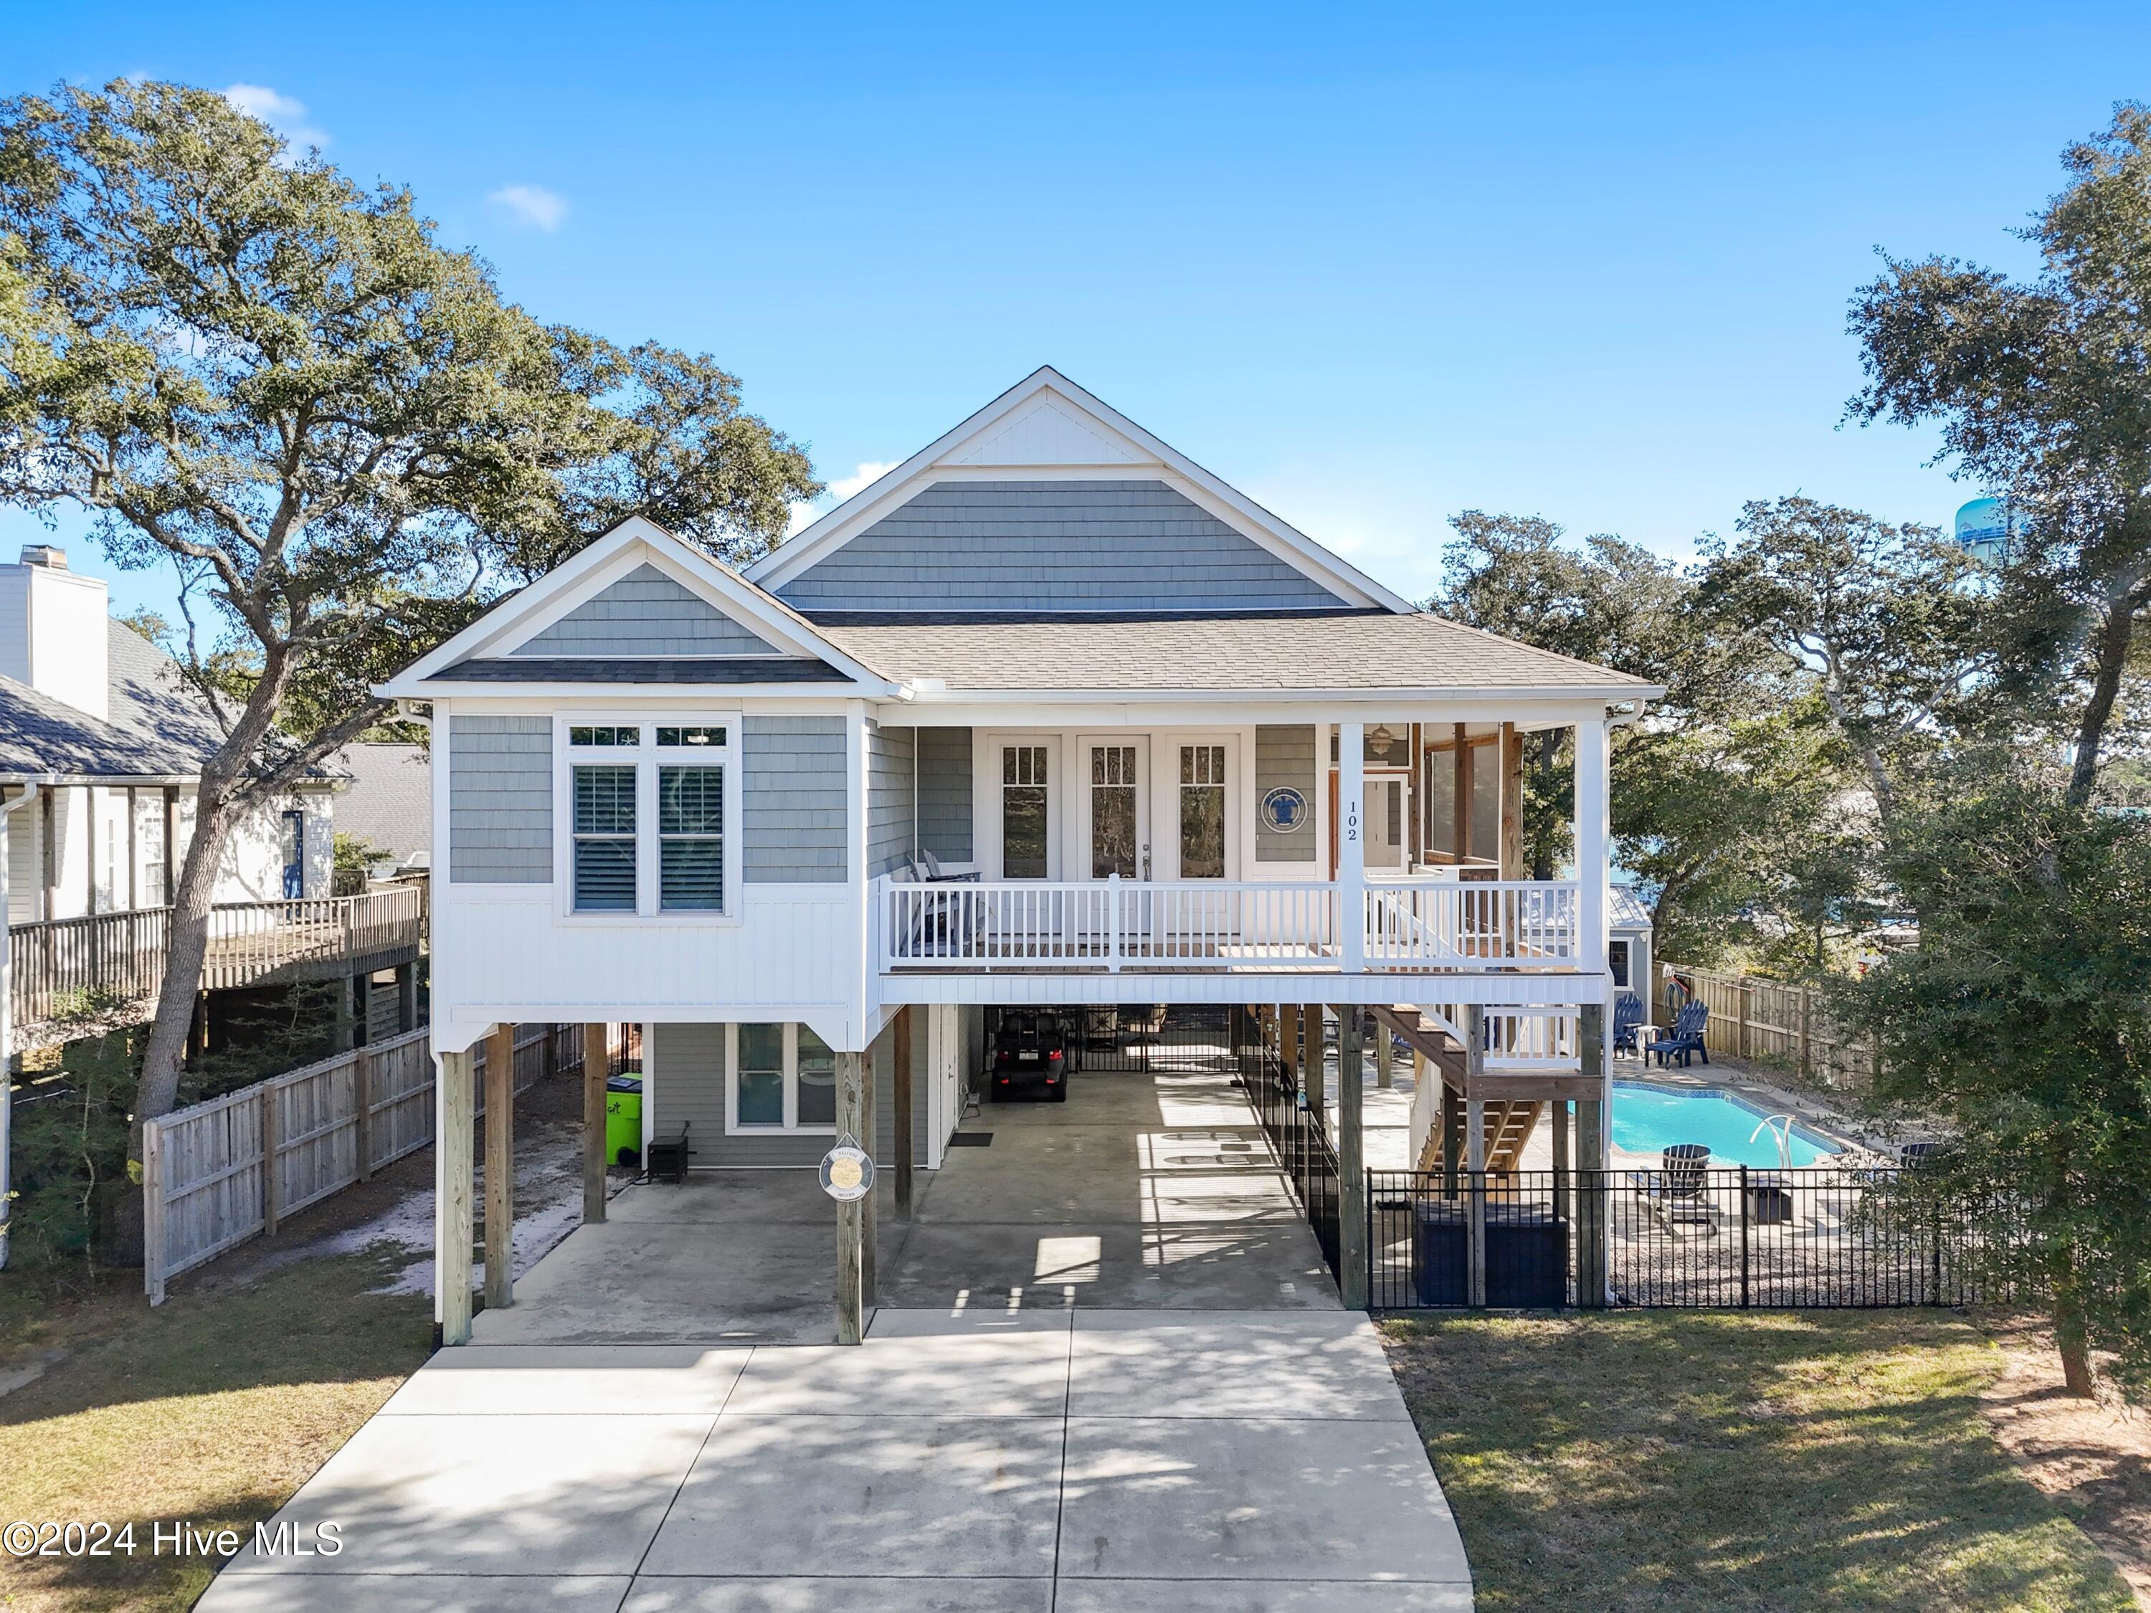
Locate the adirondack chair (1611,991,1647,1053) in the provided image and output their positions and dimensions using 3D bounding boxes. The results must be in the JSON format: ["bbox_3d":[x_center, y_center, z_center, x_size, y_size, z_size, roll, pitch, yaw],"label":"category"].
[{"bbox_3d":[9.816,4.028,27.083,0.750,1.050,1.050,2,2,44],"label":"adirondack chair"}]

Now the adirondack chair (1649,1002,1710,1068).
[{"bbox_3d":[10.664,4.048,26.341,1.050,1.050,0.750,-1,2,-41],"label":"adirondack chair"}]

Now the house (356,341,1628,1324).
[{"bbox_3d":[-0.243,-0.164,20.352,11.713,9.805,14.098,0,2,1],"label":"house"}]

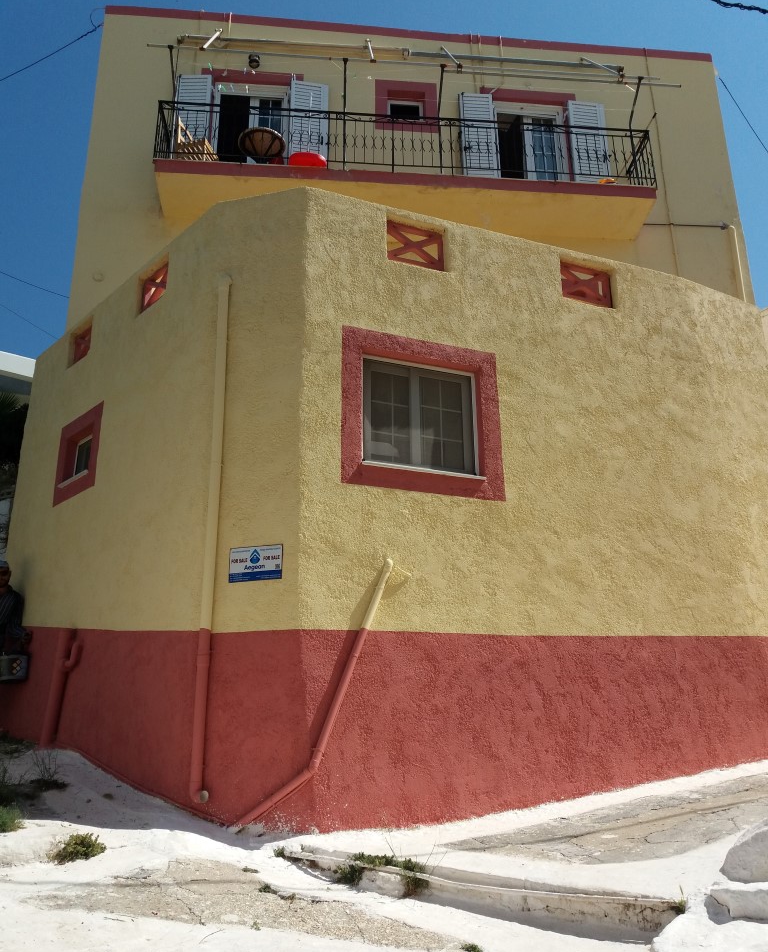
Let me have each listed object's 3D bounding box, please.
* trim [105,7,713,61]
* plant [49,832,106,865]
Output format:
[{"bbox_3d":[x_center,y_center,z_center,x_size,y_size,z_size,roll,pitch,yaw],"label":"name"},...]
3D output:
[{"bbox_3d":[0.566,-6.769,12.784,9.435,0.154,0.150,1,-19,-6],"label":"trim"},{"bbox_3d":[-1.887,2.297,5.100,0.320,0.180,0.230,-1,-19,0],"label":"plant"}]

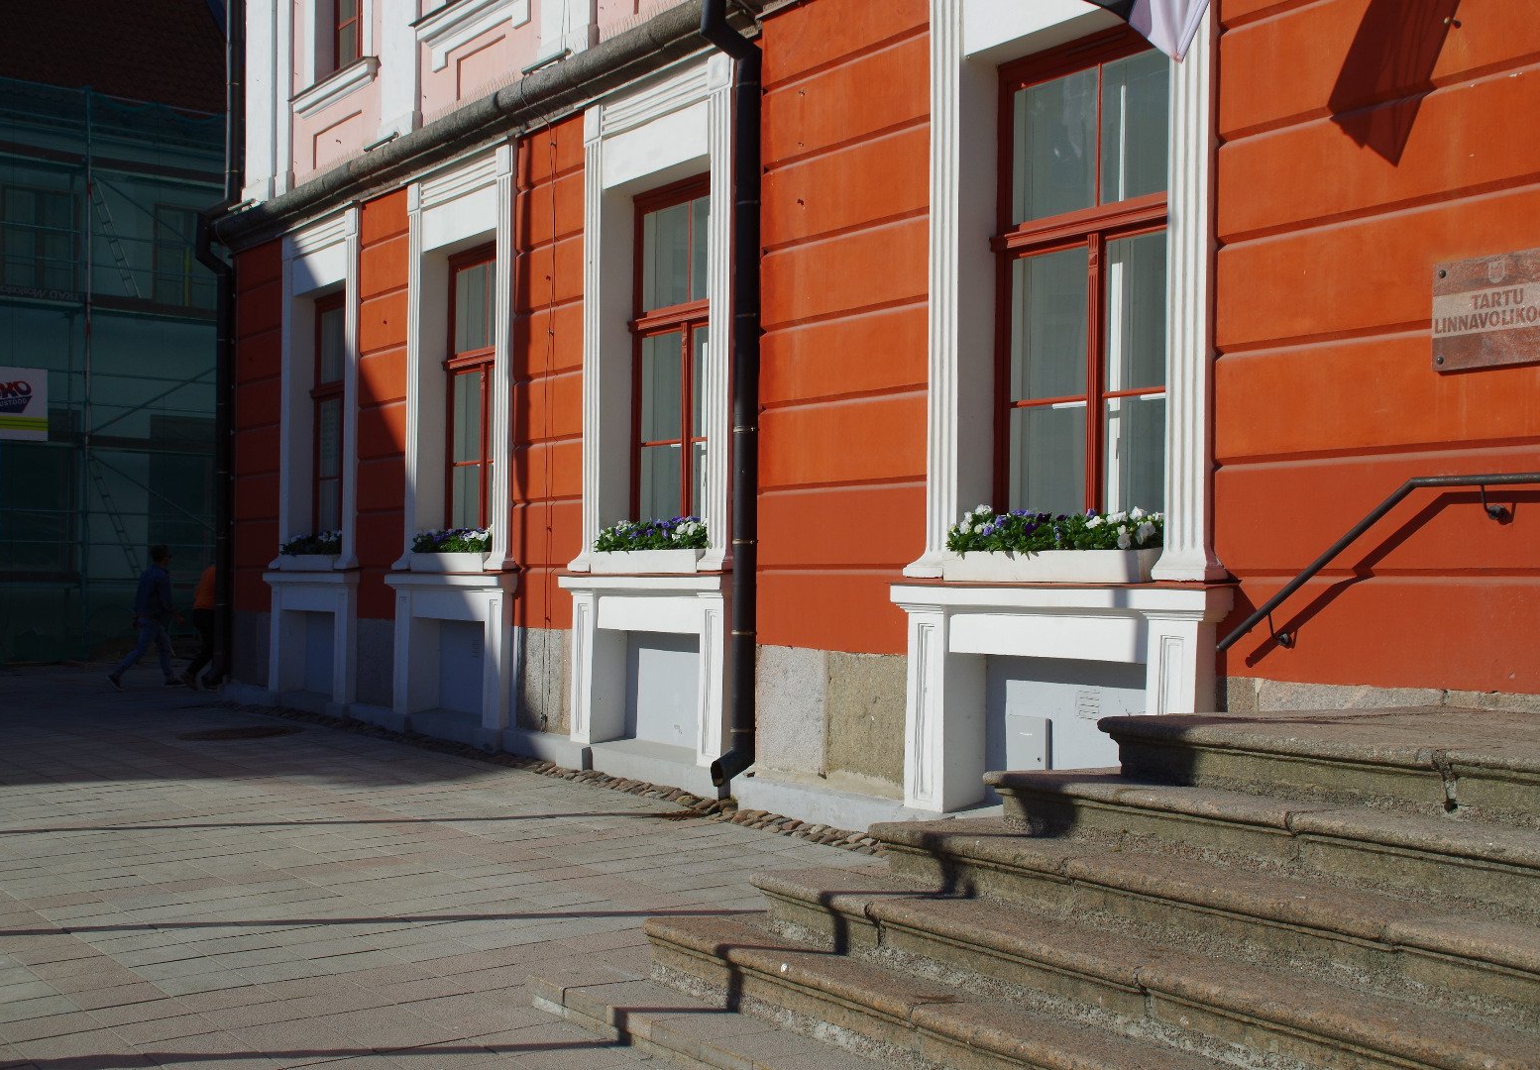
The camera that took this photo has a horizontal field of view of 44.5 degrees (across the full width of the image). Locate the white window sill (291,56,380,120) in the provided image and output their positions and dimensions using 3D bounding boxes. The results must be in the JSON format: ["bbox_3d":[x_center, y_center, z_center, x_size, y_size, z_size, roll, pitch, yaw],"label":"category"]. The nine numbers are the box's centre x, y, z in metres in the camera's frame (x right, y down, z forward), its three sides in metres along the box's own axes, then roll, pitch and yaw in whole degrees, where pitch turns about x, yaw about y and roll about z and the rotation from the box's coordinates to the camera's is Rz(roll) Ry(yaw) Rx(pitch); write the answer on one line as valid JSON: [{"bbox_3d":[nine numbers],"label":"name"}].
[{"bbox_3d":[-4.321,-4.398,18.671,0.160,0.220,2.100,1,-1,-34],"label":"white window sill"}]

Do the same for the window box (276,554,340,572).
[{"bbox_3d":[-4.456,0.283,18.503,0.230,0.160,1.460,1,-1,-34],"label":"window box"}]

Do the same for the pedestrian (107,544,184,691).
[{"bbox_3d":[-7.350,0.976,22.200,0.760,1.710,0.520,1,-1,-27],"label":"pedestrian"}]

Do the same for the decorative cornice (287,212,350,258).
[{"bbox_3d":[-4.390,-2.946,18.512,0.110,0.270,1.520,1,-1,-34],"label":"decorative cornice"}]

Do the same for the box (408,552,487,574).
[{"bbox_3d":[-2.617,0.231,15.764,0.230,0.160,1.460,1,-1,-34],"label":"box"}]

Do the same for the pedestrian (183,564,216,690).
[{"bbox_3d":[-6.538,0.985,21.900,0.600,1.680,0.500,1,-1,-27],"label":"pedestrian"}]

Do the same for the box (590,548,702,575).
[{"bbox_3d":[-0.790,0.190,13.040,0.230,0.160,1.460,1,-1,-34],"label":"box"}]

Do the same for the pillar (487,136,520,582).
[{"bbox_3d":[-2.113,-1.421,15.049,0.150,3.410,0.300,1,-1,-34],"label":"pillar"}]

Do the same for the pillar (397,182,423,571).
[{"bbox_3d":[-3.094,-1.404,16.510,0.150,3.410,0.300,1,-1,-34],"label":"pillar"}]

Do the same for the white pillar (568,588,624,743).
[{"bbox_3d":[-1.260,0.966,13.824,0.270,1.120,0.320,1,-1,-34],"label":"white pillar"}]

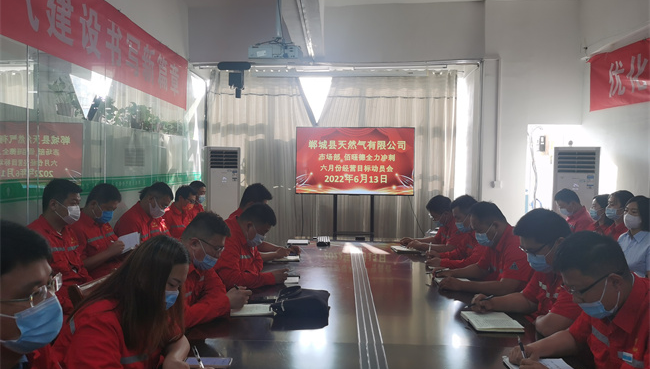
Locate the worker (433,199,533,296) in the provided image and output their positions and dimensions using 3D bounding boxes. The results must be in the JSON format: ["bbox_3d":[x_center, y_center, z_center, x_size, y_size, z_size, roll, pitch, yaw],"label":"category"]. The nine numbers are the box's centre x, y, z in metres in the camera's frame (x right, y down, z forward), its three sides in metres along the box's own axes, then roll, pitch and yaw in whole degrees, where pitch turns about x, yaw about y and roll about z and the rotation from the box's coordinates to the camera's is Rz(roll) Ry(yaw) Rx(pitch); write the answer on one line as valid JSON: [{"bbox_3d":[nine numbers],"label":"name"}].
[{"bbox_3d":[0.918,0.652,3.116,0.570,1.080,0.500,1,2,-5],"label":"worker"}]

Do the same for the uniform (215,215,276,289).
[{"bbox_3d":[-0.458,0.475,3.159,0.430,0.580,0.470,1,2,9],"label":"uniform"}]

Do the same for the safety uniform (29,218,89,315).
[{"bbox_3d":[-1.427,0.488,2.959,0.380,0.630,0.460,1,2,16],"label":"safety uniform"}]

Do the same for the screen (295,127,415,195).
[{"bbox_3d":[0.428,-0.344,7.900,1.730,0.980,0.080,1,2,5],"label":"screen"}]

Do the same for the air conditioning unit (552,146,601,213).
[{"bbox_3d":[3.009,0.434,6.526,0.490,1.740,0.340,2,2,26],"label":"air conditioning unit"}]

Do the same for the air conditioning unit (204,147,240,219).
[{"bbox_3d":[-1.478,0.350,7.776,0.490,1.740,0.340,0,2,-28],"label":"air conditioning unit"}]

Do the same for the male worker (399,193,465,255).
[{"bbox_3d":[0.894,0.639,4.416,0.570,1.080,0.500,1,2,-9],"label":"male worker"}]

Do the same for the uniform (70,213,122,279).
[{"bbox_3d":[-1.413,0.481,3.409,0.380,0.580,0.460,1,2,14],"label":"uniform"}]

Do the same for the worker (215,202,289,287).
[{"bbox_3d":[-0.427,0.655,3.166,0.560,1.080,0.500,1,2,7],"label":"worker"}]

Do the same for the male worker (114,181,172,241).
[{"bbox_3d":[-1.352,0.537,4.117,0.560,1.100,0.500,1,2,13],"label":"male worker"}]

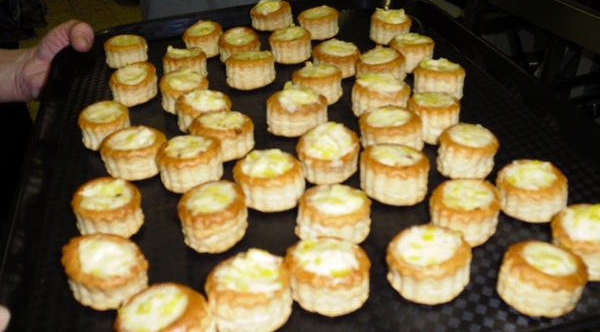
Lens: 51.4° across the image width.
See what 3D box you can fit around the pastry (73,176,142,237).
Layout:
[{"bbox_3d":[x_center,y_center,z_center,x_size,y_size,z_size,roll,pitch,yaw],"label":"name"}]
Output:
[{"bbox_3d":[-0.119,0.025,0.392,0.042,0.021,0.042,-3,31,0],"label":"pastry"}]

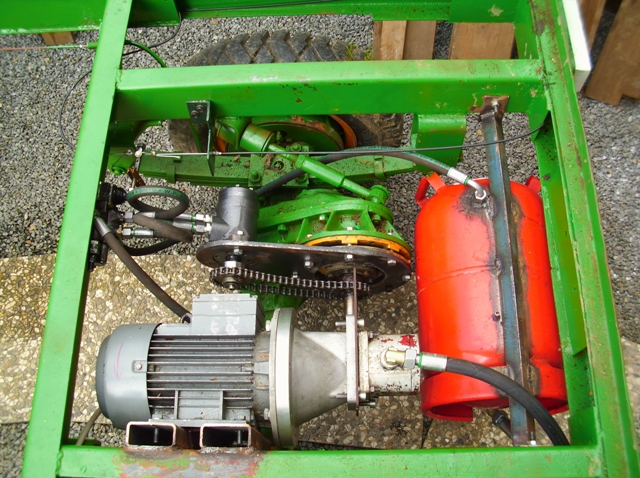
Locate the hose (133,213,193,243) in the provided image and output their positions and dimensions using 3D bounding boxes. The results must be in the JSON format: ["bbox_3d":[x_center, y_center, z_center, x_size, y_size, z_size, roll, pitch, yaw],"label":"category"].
[{"bbox_3d":[-0.303,-0.020,1.246,0.125,0.090,0.045,16,69,9],"label":"hose"}]

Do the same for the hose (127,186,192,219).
[{"bbox_3d":[-0.321,-0.072,1.285,0.124,0.115,0.045,3,67,4],"label":"hose"}]

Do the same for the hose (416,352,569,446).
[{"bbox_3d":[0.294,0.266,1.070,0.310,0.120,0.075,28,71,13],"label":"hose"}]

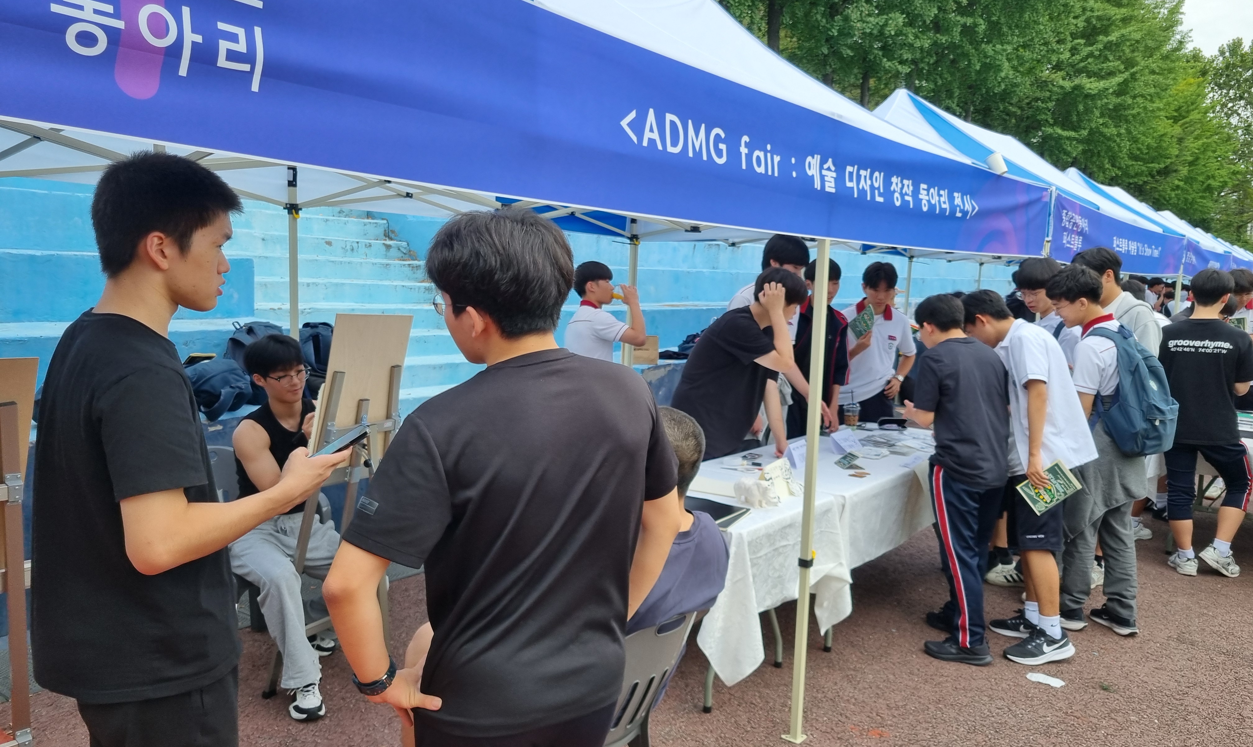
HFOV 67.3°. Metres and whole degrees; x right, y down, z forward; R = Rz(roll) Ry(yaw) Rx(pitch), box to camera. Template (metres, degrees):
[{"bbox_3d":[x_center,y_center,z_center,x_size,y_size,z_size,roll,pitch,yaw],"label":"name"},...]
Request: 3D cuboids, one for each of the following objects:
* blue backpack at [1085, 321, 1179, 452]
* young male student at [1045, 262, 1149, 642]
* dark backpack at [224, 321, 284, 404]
[{"bbox_3d":[2.283,0.073,4.250,0.320,0.490,0.240,-7,0,-31],"label":"blue backpack"},{"bbox_3d":[2.151,0.340,4.285,0.420,1.660,0.460,6,8,32],"label":"young male student"},{"bbox_3d":[-2.072,-0.063,5.250,0.240,0.440,0.330,7,8,36],"label":"dark backpack"}]

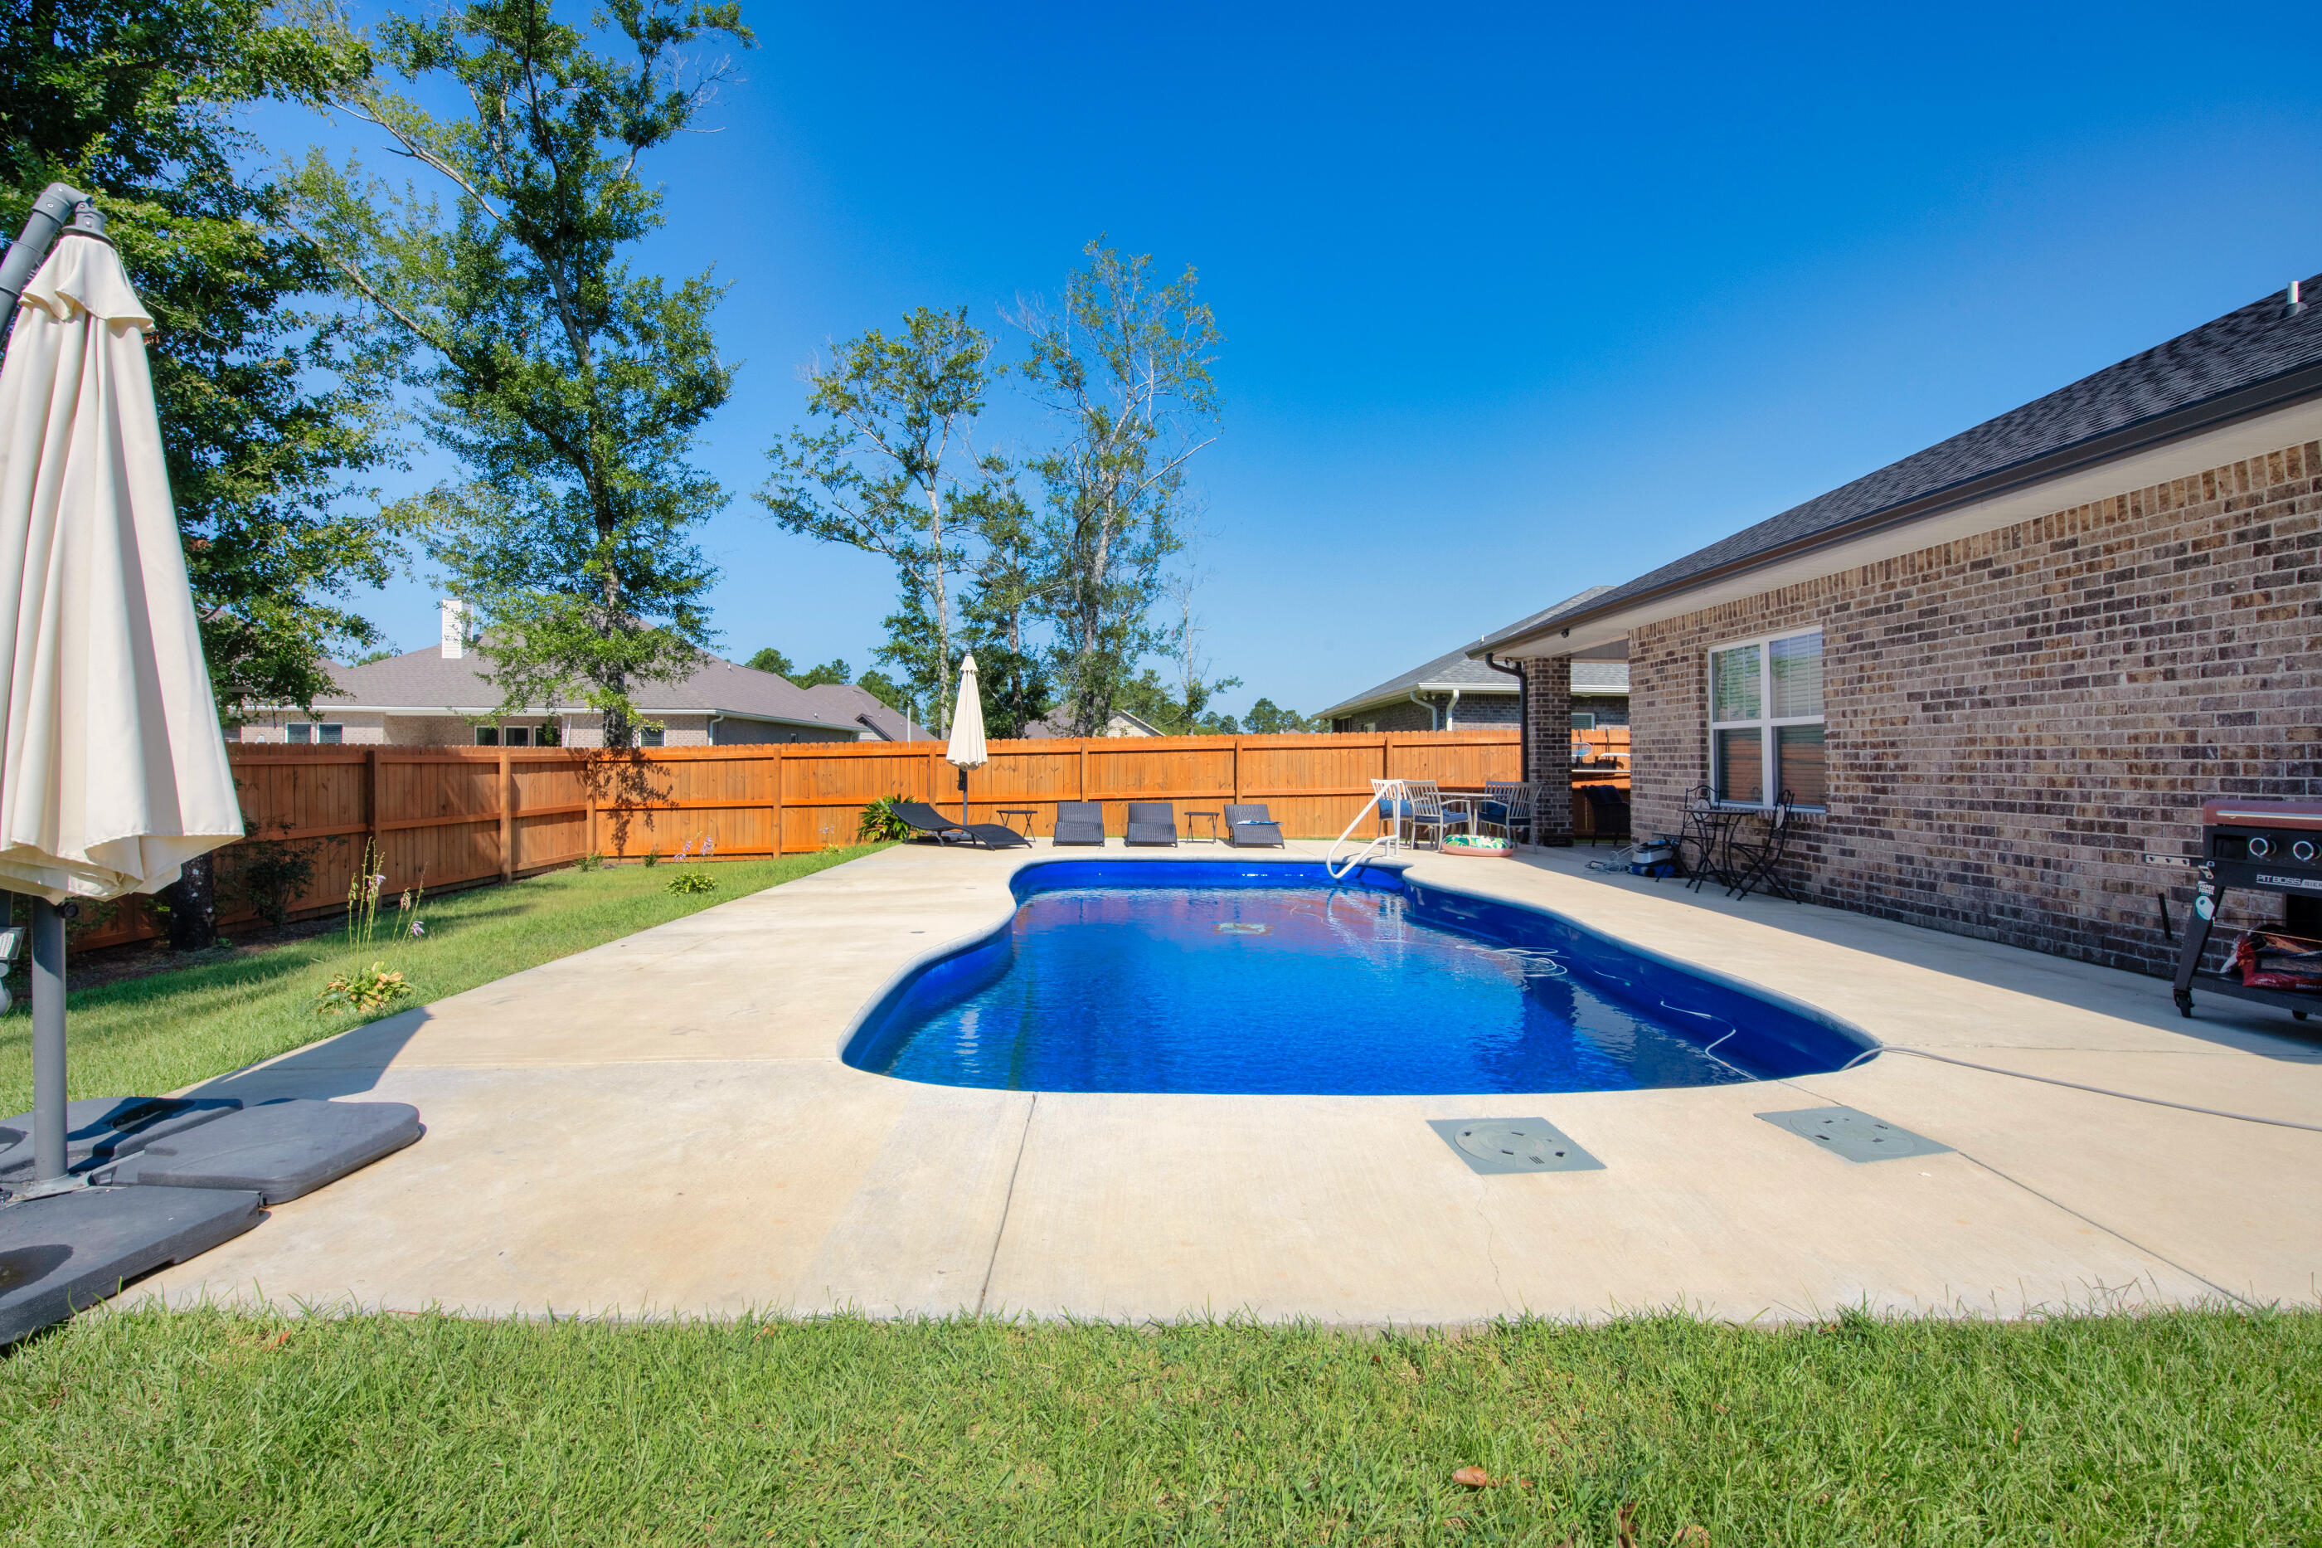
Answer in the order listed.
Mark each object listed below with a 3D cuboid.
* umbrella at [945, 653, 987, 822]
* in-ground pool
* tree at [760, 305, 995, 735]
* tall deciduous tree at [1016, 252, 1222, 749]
[{"bbox_3d":[-2.830,-0.400,15.000,0.600,2.680,0.600,0,1,-1],"label":"umbrella"},{"bbox_3d":[0.790,1.774,7.940,4.500,1.450,8.700,0,1,-1],"label":"in-ground pool"},{"bbox_3d":[-7.450,-5.650,27.000,6.200,13.200,5.600,0,1,-1],"label":"tree"},{"bbox_3d":[-1.070,-6.200,26.000,5.100,14.400,5.000,0,1,-1],"label":"tall deciduous tree"}]

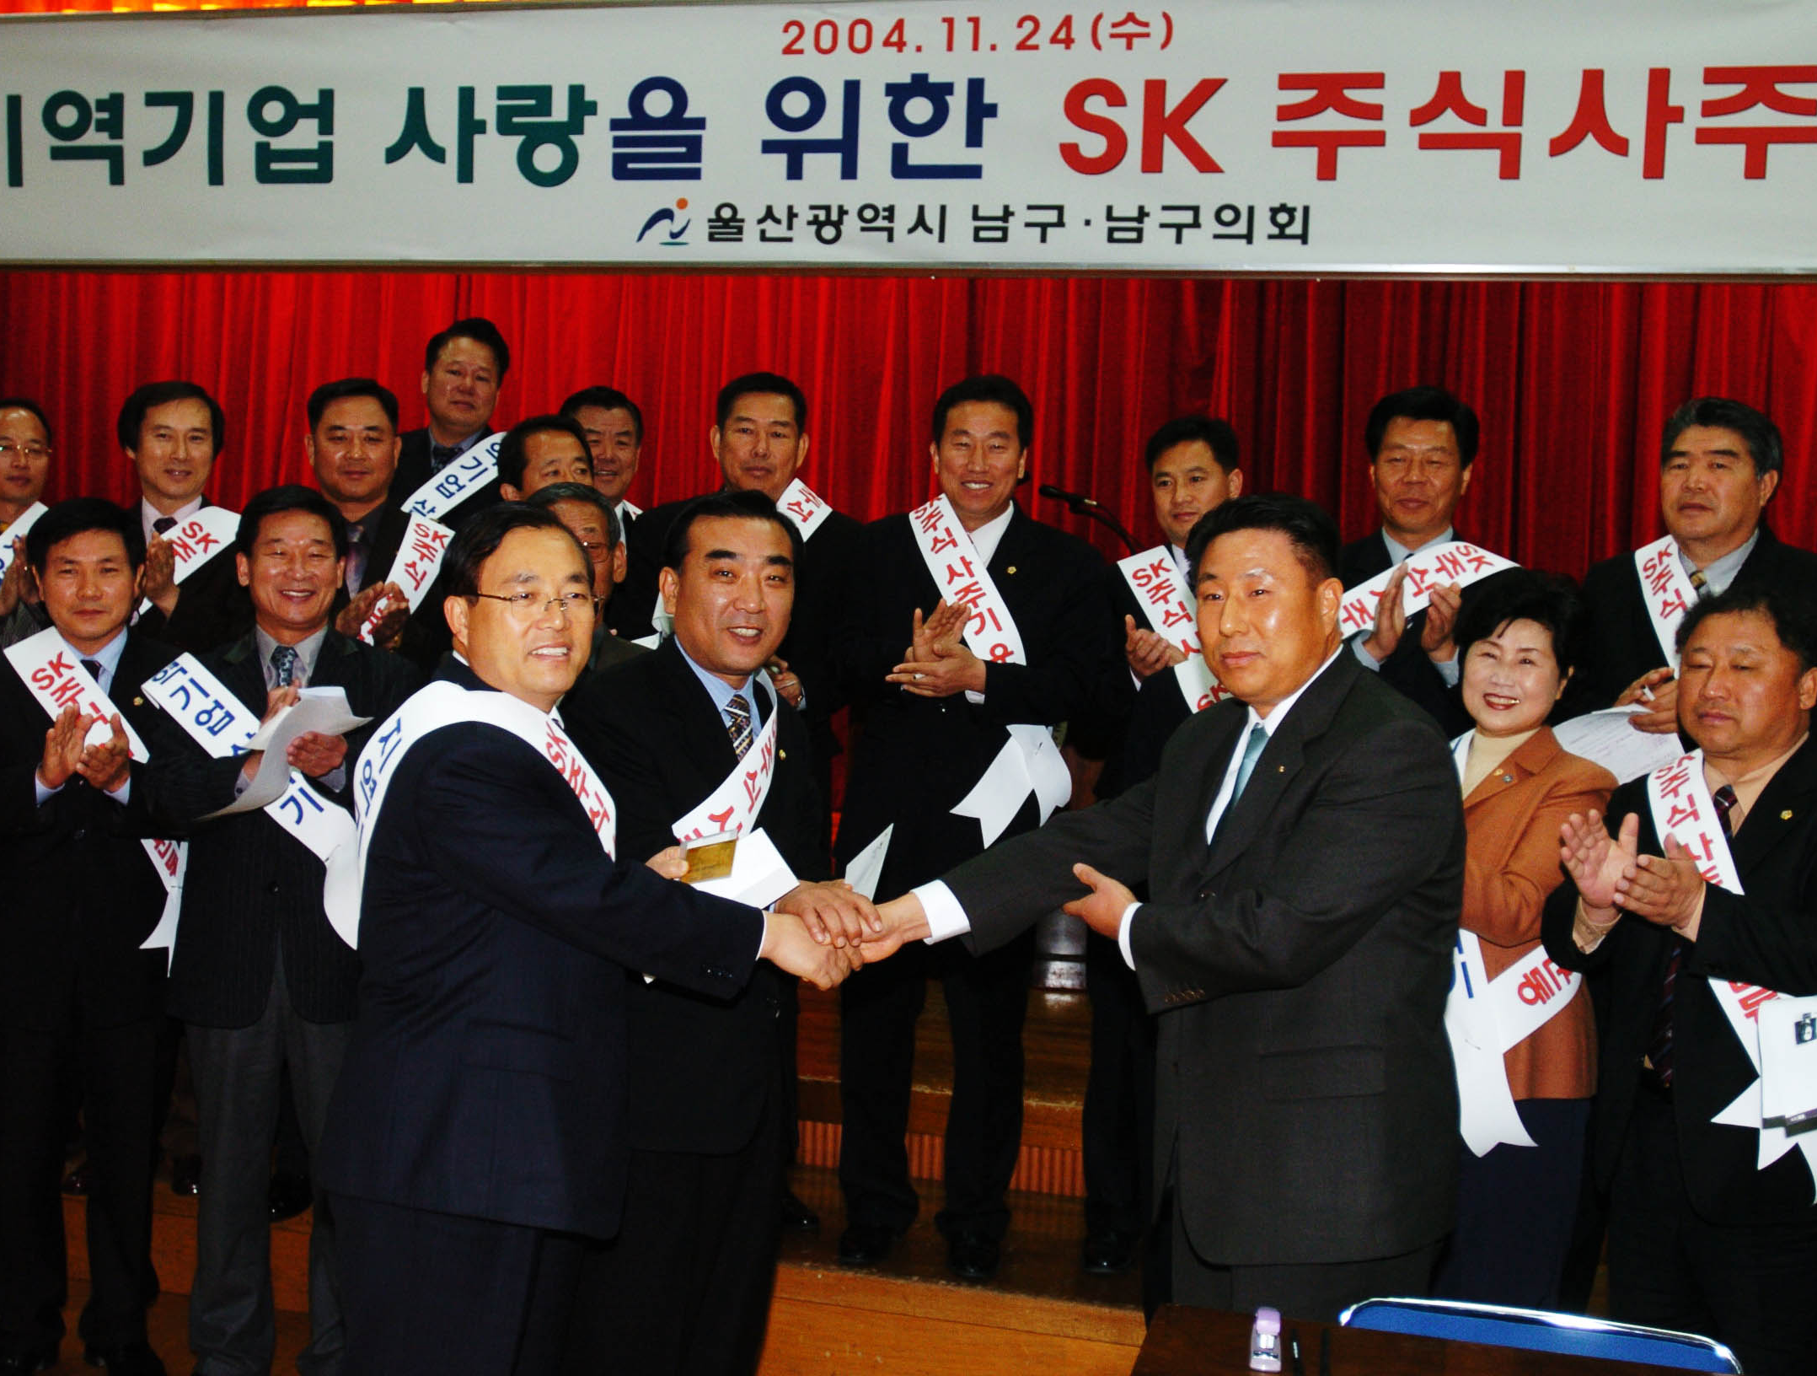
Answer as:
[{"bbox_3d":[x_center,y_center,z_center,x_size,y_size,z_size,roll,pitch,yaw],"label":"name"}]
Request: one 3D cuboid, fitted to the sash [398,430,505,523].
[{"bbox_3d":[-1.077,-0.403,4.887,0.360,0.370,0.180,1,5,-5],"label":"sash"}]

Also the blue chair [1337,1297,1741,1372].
[{"bbox_3d":[0.653,1.124,2.209,0.460,0.780,0.480,3,5,14],"label":"blue chair"}]

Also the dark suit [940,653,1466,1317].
[{"bbox_3d":[0.377,0.691,2.619,0.600,1.470,0.540,-1,6,-30],"label":"dark suit"}]

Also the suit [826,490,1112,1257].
[{"bbox_3d":[0.124,0.372,3.947,0.540,1.430,0.380,3,5,10],"label":"suit"}]

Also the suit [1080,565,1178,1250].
[{"bbox_3d":[0.526,0.424,3.950,0.500,1.370,0.360,3,5,12],"label":"suit"}]

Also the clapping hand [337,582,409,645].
[{"bbox_3d":[-1.050,-0.141,4.056,0.140,0.150,0.130,2,5,0],"label":"clapping hand"}]

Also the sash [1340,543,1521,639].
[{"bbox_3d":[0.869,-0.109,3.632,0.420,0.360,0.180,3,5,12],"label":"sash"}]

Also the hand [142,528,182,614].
[{"bbox_3d":[-1.514,-0.231,4.180,0.100,0.180,0.130,1,5,-8],"label":"hand"}]

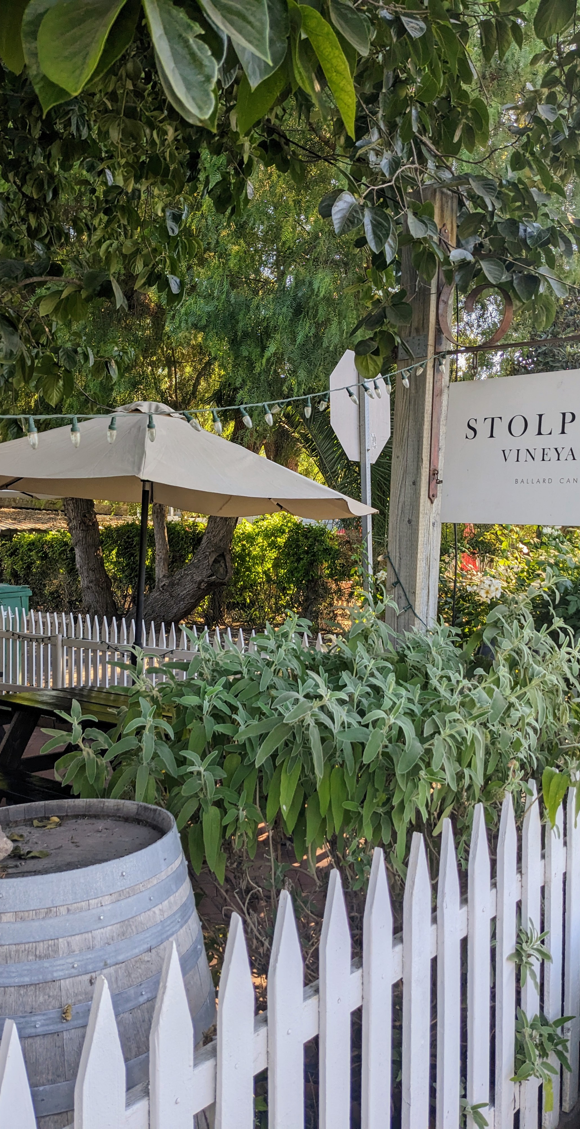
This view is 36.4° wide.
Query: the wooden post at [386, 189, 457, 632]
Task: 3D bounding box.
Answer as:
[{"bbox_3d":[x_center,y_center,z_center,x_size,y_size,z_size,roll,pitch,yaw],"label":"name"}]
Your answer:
[{"bbox_3d":[0.475,0.030,3.400,0.145,2.950,0.145,3,0,42],"label":"wooden post"}]

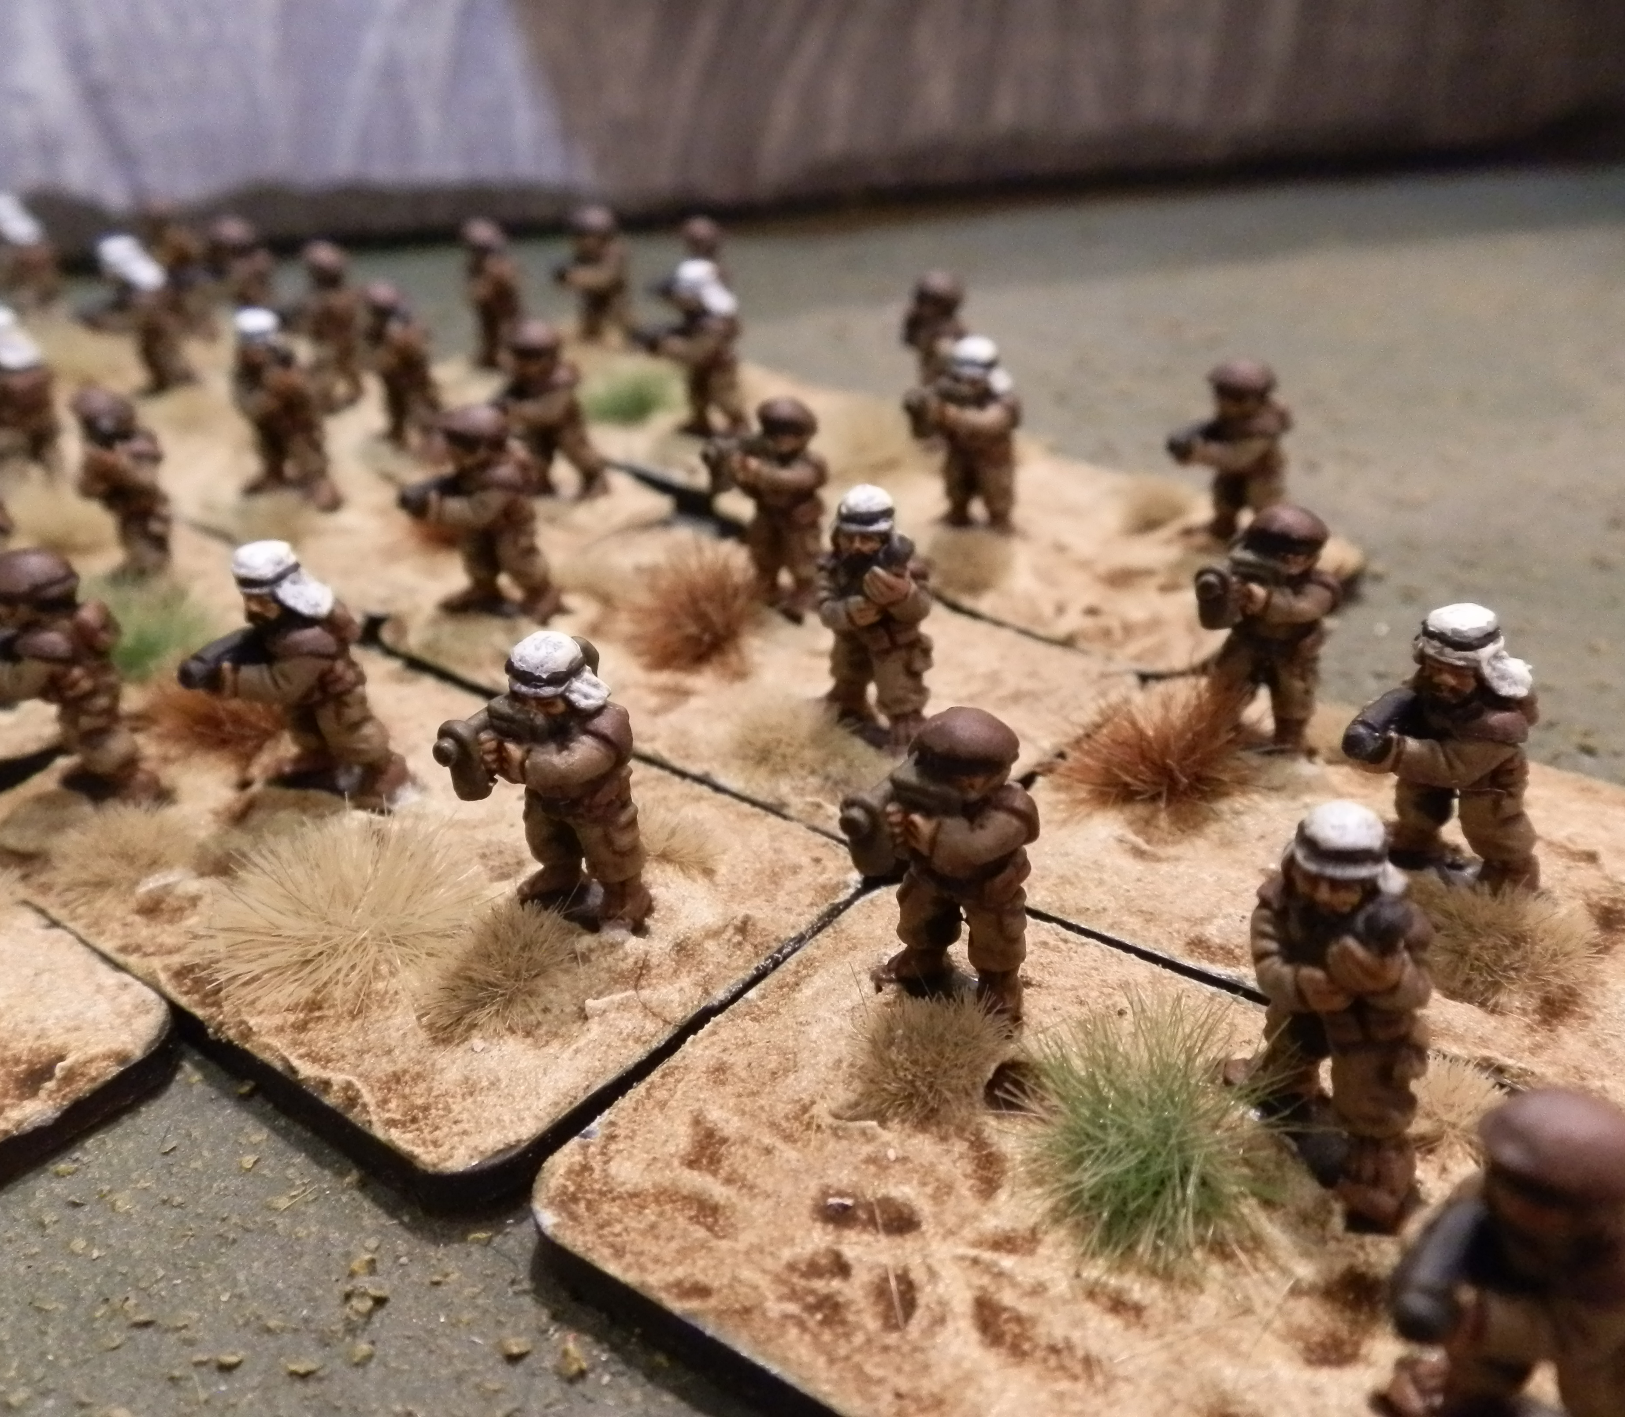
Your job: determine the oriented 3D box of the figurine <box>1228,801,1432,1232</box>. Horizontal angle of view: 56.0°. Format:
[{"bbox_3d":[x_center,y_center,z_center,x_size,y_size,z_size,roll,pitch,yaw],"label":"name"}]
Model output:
[{"bbox_3d":[0.022,0.012,0.065,0.009,0.017,0.008,9,29,18],"label":"figurine"}]

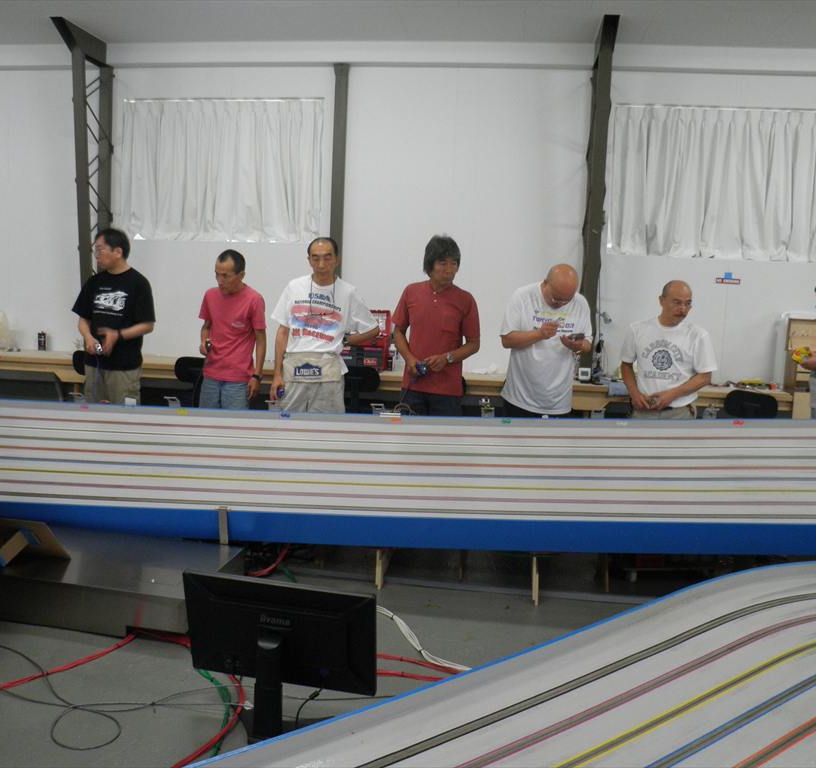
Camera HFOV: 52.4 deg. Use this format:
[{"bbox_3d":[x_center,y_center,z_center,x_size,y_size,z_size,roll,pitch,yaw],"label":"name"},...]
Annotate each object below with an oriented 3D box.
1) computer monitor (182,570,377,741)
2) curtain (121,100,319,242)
[{"bbox_3d":[-0.415,0.908,2.653,0.625,0.535,0.230,4,8,11],"label":"computer monitor"},{"bbox_3d":[-1.581,-1.770,6.875,1.780,1.190,0.120,3,8,6],"label":"curtain"}]

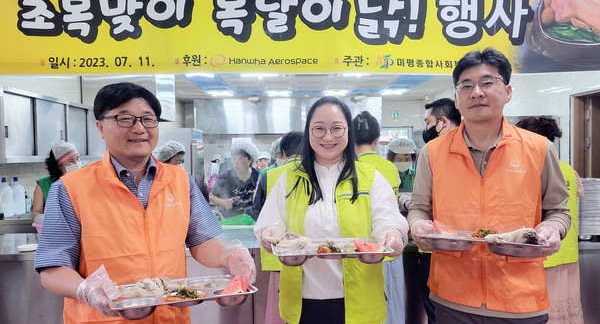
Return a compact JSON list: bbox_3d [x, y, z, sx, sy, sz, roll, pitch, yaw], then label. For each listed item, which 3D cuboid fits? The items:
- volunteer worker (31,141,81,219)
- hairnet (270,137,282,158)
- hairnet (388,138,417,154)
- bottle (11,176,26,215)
[{"bbox_3d":[-1.724,0.621,3.020,0.500,1.540,0.420,-1,1,-41],"label":"volunteer worker"},{"bbox_3d":[-0.113,-0.116,3.120,0.210,0.145,0.240,-1,9,-7],"label":"hairnet"},{"bbox_3d":[0.751,-0.117,3.050,0.210,0.130,0.240,0,12,7],"label":"hairnet"},{"bbox_3d":[-2.229,0.266,3.300,0.115,0.305,0.095,-1,1,-30],"label":"bottle"}]

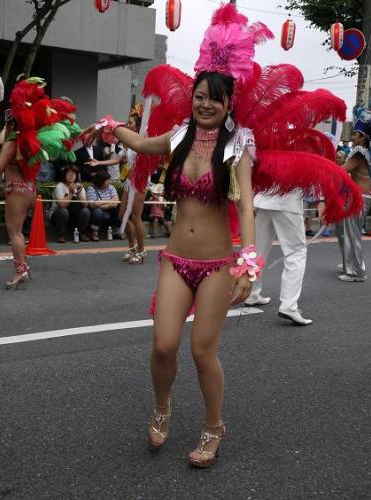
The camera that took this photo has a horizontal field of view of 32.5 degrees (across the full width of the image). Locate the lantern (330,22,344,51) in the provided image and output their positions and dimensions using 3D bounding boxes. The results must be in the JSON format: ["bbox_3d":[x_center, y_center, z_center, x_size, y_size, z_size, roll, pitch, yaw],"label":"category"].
[{"bbox_3d":[2.544,-3.573,10.636,0.210,0.460,0.210,2,10,0],"label":"lantern"}]

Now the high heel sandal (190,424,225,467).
[{"bbox_3d":[0.098,0.866,2.838,0.085,0.150,0.205,8,11,29],"label":"high heel sandal"}]

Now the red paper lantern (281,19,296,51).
[{"bbox_3d":[1.615,-3.375,9.966,0.215,0.470,0.215,2,10,0],"label":"red paper lantern"}]

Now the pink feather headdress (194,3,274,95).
[{"bbox_3d":[0.195,-0.802,2.530,0.305,0.350,0.200,4,9,13],"label":"pink feather headdress"}]

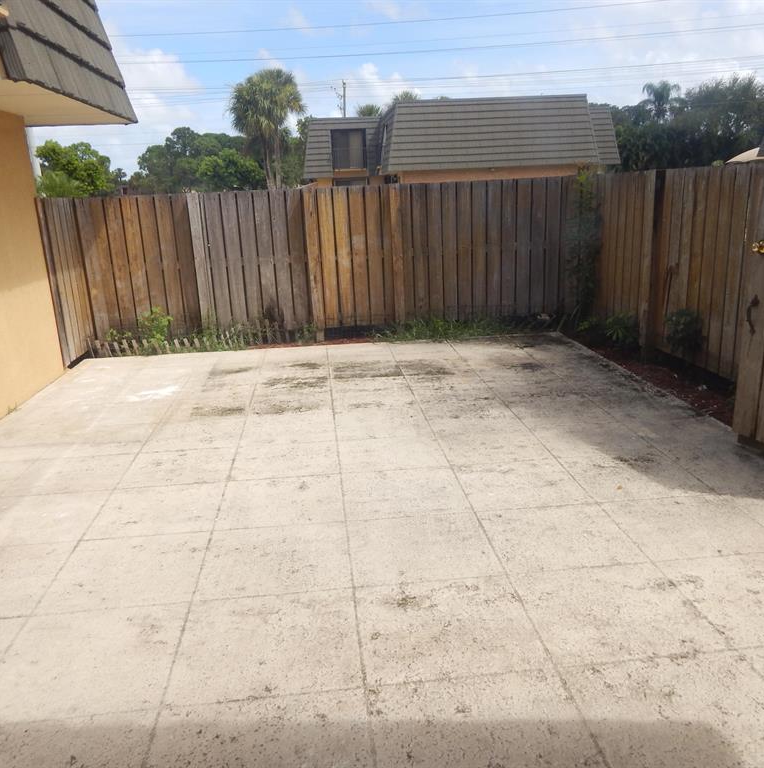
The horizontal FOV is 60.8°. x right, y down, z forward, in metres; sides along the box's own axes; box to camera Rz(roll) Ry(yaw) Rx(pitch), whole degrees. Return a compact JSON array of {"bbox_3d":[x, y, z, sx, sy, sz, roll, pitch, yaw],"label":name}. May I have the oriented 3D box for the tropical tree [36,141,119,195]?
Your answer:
[{"bbox_3d":[-12.055,-7.493,25.832,3.540,4.060,3.240,-4,16,-5],"label":"tropical tree"}]

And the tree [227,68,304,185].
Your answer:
[{"bbox_3d":[-5.632,-11.649,32.651,3.830,7.620,3.830,-4,16,-5],"label":"tree"}]

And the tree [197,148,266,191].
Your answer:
[{"bbox_3d":[-8.585,-11.302,37.665,3.950,4.380,3.950,-4,16,-5],"label":"tree"}]

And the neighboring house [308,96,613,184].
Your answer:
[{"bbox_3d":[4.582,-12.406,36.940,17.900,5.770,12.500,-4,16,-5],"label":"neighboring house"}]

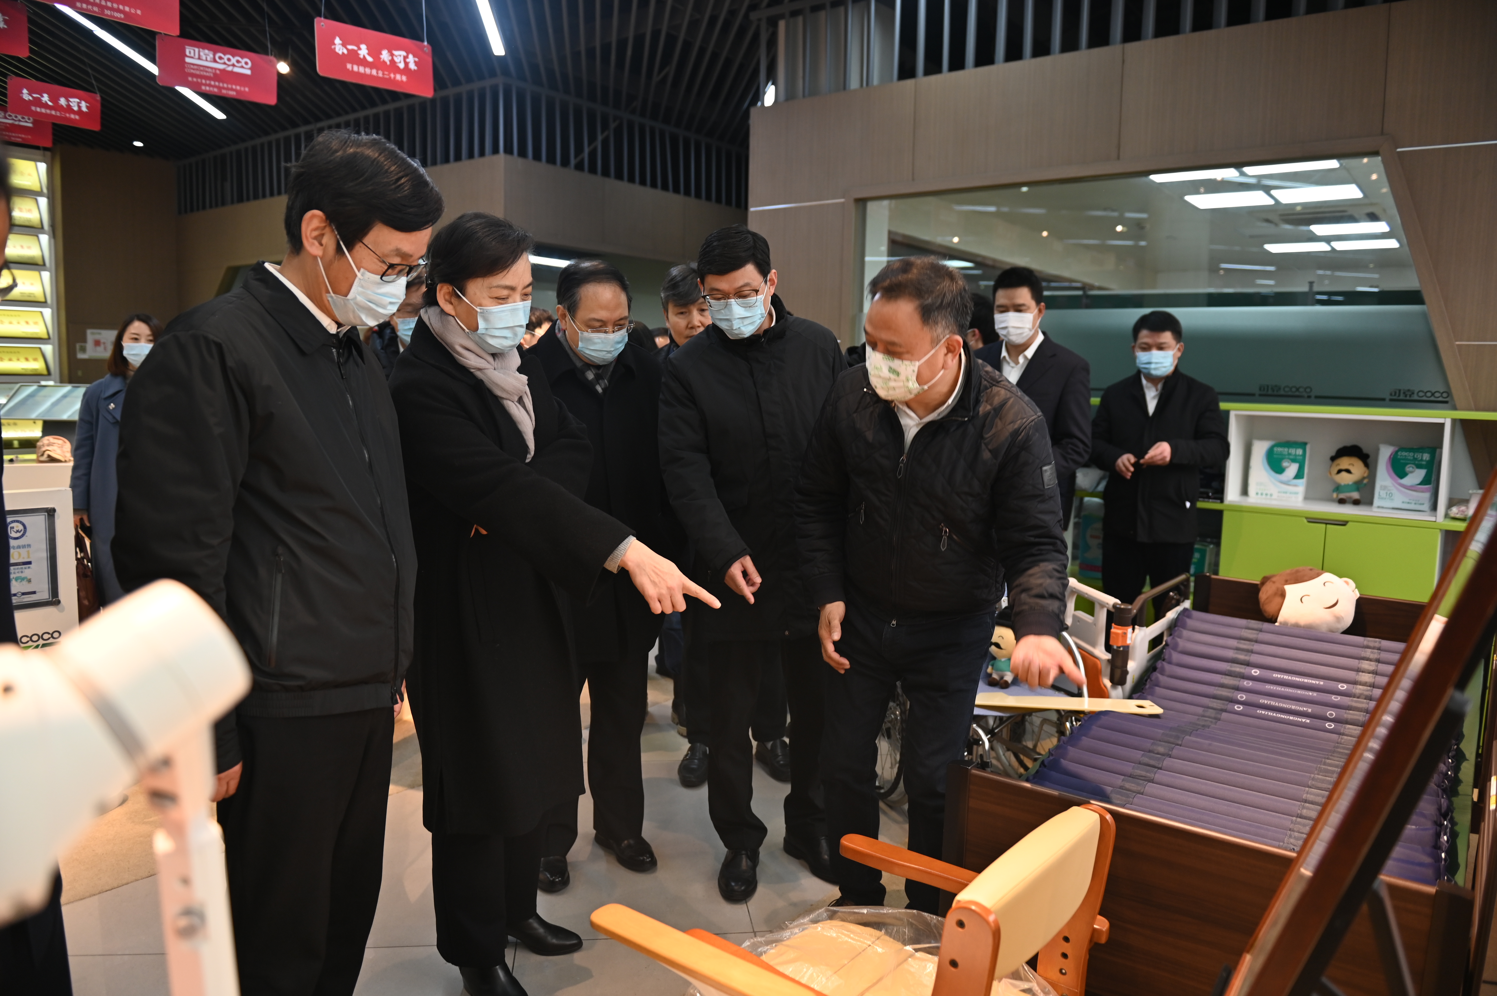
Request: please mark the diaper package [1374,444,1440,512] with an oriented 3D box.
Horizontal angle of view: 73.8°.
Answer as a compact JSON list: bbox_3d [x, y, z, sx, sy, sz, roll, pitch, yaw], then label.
[{"bbox_3d":[2.608,-0.074,3.950,0.190,0.250,0.100,5,8,37],"label":"diaper package"}]

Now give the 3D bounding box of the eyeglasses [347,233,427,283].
[{"bbox_3d":[-0.530,-0.357,1.410,0.130,0.045,0.140,34,12,0],"label":"eyeglasses"}]

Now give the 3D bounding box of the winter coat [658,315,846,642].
[{"bbox_3d":[0.019,-0.051,2.470,0.530,0.800,0.370,1,7,3],"label":"winter coat"}]

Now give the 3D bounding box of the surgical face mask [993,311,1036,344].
[{"bbox_3d":[0.871,-0.554,3.250,0.145,0.110,0.090,5,15,38],"label":"surgical face mask"}]

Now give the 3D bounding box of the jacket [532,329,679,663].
[{"bbox_3d":[-0.390,-0.004,2.550,0.490,0.830,0.320,-2,7,-22],"label":"jacket"}]

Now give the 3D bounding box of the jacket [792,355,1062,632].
[{"bbox_3d":[0.395,-0.016,2.140,0.560,0.600,0.390,3,7,24],"label":"jacket"}]

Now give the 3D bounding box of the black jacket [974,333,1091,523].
[{"bbox_3d":[0.913,-0.200,3.320,0.480,0.710,0.310,5,7,37],"label":"black jacket"}]

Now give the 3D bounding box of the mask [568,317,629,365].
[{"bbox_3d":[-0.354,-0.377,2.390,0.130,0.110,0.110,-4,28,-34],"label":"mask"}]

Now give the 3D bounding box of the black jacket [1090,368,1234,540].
[{"bbox_3d":[1.562,-0.154,3.800,0.530,0.660,0.330,4,6,30],"label":"black jacket"}]

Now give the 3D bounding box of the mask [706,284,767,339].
[{"bbox_3d":[-0.029,-0.440,2.400,0.145,0.110,0.090,-3,33,10],"label":"mask"}]

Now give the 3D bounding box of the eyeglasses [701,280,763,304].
[{"bbox_3d":[-0.031,-0.472,2.310,0.140,0.050,0.135,2,27,14],"label":"eyeglasses"}]

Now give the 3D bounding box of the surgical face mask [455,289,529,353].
[{"bbox_3d":[-0.502,-0.346,1.960,0.090,0.110,0.145,24,16,29],"label":"surgical face mask"}]

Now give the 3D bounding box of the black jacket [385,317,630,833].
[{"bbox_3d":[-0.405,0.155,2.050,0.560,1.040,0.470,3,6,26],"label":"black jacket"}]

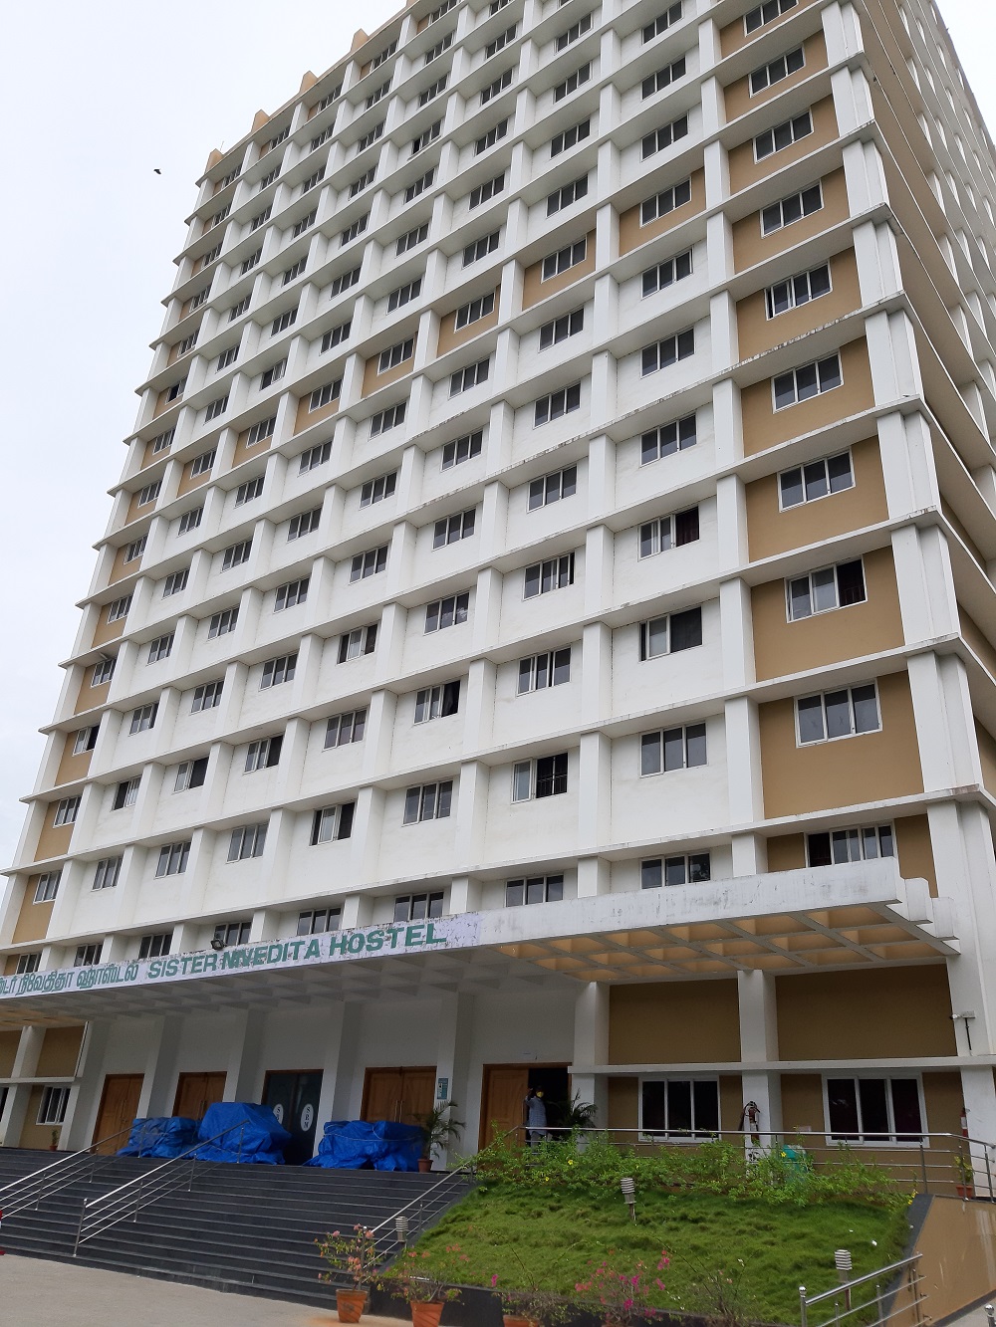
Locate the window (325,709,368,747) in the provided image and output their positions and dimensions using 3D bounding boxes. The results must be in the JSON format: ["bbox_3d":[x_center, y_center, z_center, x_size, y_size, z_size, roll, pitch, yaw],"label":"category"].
[{"bbox_3d":[-4.941,2.158,33.565,1.815,1.104,0.100,-17,-34,35],"label":"window"}]

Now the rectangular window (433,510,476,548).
[{"bbox_3d":[-1.335,-4.124,31.900,1.758,1.131,0.120,-17,-34,35],"label":"rectangular window"}]

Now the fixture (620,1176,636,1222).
[{"bbox_3d":[1.945,7.956,15.351,0.180,0.600,0.180,-17,-34,35],"label":"fixture"}]

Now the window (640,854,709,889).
[{"bbox_3d":[3.888,4.712,22.651,1.739,1.094,0.100,-17,-34,35],"label":"window"}]

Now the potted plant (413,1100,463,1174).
[{"bbox_3d":[-1.246,9.784,21.351,0.930,1.427,0.900,5,-27,-1],"label":"potted plant"}]

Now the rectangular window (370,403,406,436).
[{"bbox_3d":[-4.187,-9.216,39.373,1.843,1.102,0.100,-17,-34,35],"label":"rectangular window"}]

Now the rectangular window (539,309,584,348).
[{"bbox_3d":[2.130,-11.164,34.698,1.797,1.056,0.100,-17,-34,35],"label":"rectangular window"}]

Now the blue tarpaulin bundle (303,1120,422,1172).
[{"bbox_3d":[-2.779,10.188,21.797,2.231,0.920,1.100,-17,-34,35],"label":"blue tarpaulin bundle"}]

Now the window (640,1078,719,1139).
[{"bbox_3d":[3.528,8.657,20.141,1.795,1.193,0.120,-17,-34,35],"label":"window"}]

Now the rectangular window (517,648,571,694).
[{"bbox_3d":[1.226,0.214,27.552,1.732,1.111,0.120,-17,-34,35],"label":"rectangular window"}]

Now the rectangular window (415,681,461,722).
[{"bbox_3d":[-1.738,1.123,29.859,1.702,1.064,0.100,-17,-34,35],"label":"rectangular window"}]

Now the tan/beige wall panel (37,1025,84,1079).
[{"bbox_3d":[-14.563,13.013,34.687,2.815,1.576,0.120,-17,-34,35],"label":"tan/beige wall panel"}]

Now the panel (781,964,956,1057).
[{"bbox_3d":[7.032,6.747,19.973,3.504,1.647,0.100,-17,-34,35],"label":"panel"}]

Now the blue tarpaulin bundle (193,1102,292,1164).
[{"bbox_3d":[-5.930,10.957,24.123,2.050,1.289,1.200,-17,-34,35],"label":"blue tarpaulin bundle"}]

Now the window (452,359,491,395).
[{"bbox_3d":[-1.025,-10.173,37.023,1.807,1.111,0.100,-17,-34,35],"label":"window"}]

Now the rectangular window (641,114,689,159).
[{"bbox_3d":[5.680,-17.916,35.304,1.797,1.087,0.100,-17,-34,35],"label":"rectangular window"}]

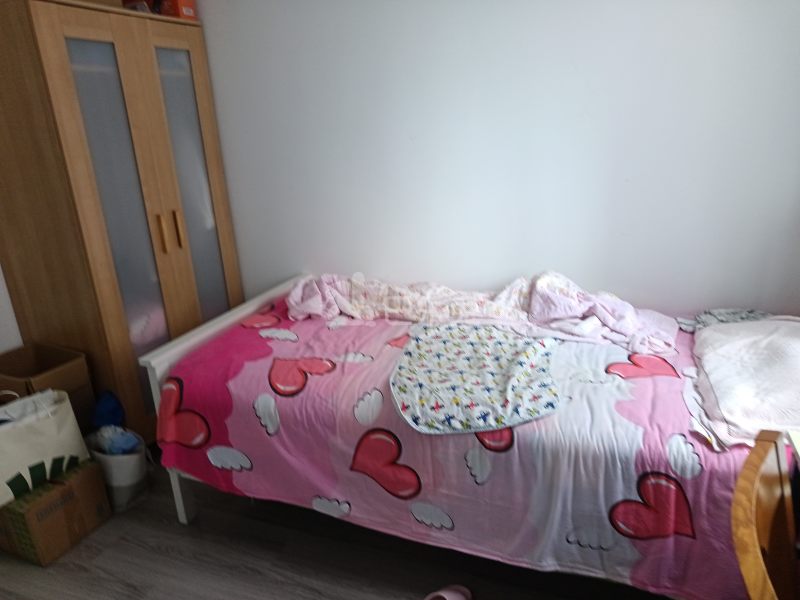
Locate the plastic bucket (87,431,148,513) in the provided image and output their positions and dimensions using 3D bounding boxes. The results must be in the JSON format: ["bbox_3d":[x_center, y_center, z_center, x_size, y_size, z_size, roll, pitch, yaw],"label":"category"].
[{"bbox_3d":[-1.065,0.652,2.115,0.220,0.250,0.220,-3,19,1],"label":"plastic bucket"}]

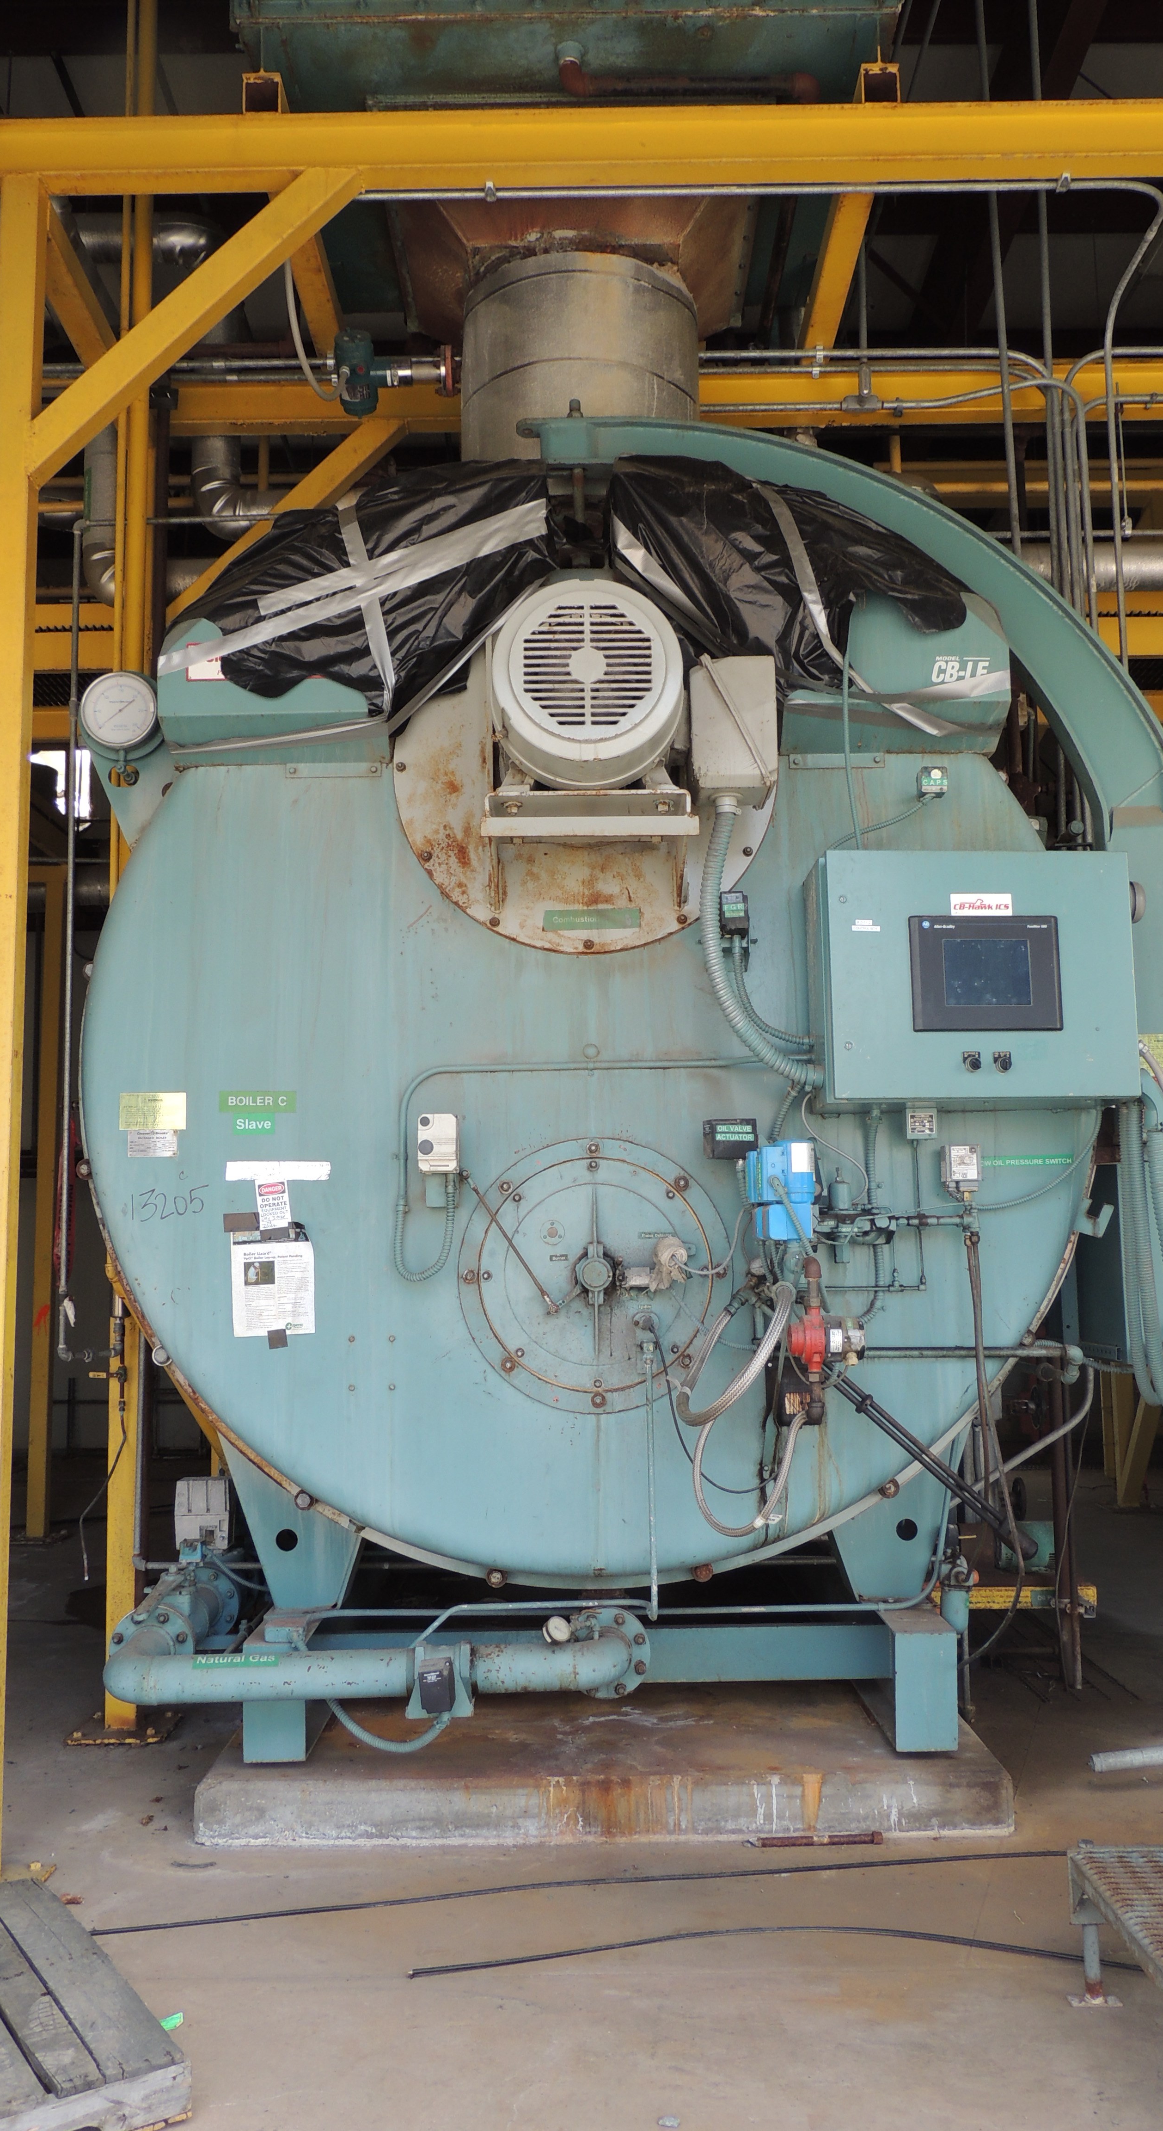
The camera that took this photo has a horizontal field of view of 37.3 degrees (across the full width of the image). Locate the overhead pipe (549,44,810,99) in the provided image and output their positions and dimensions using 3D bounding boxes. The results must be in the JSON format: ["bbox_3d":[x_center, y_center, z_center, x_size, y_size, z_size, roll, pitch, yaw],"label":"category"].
[{"bbox_3d":[0.282,-2.646,4.600,0.700,0.120,0.080,-1,-7,0],"label":"overhead pipe"}]

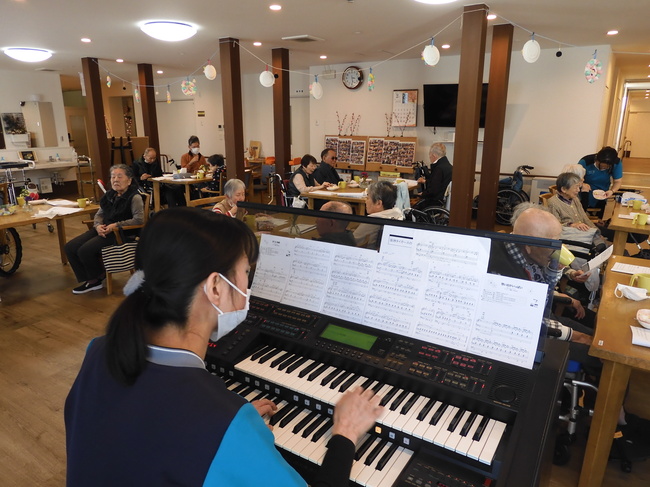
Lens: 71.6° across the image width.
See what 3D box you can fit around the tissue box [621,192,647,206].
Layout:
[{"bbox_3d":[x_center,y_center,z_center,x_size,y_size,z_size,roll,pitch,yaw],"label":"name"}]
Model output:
[{"bbox_3d":[3.415,-0.474,4.960,0.260,0.115,0.130,8,17,30],"label":"tissue box"}]

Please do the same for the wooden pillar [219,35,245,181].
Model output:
[{"bbox_3d":[-1.220,-1.371,6.114,0.172,2.582,0.172,8,17,30],"label":"wooden pillar"}]

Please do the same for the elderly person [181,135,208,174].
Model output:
[{"bbox_3d":[-2.094,-1.107,7.322,0.500,1.253,0.750,-4,16,-14],"label":"elderly person"}]

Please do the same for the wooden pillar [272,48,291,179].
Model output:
[{"bbox_3d":[-0.623,-1.539,6.649,0.170,2.440,0.170,10,18,32],"label":"wooden pillar"}]

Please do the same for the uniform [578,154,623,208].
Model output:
[{"bbox_3d":[2.920,-0.661,4.803,0.450,0.580,0.360,7,17,25],"label":"uniform"}]

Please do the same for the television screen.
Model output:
[{"bbox_3d":[2.112,-2.160,7.101,1.120,0.660,0.070,10,29,32],"label":"television screen"}]

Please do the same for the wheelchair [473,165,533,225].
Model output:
[{"bbox_3d":[2.596,-0.724,6.641,0.980,0.870,0.580,10,18,32],"label":"wheelchair"}]

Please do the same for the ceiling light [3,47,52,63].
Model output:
[{"bbox_3d":[-4.275,-2.713,6.503,0.580,0.140,0.580,10,18,32],"label":"ceiling light"}]

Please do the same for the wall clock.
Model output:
[{"bbox_3d":[0.507,-2.971,8.093,0.390,0.390,0.060,10,18,32],"label":"wall clock"}]

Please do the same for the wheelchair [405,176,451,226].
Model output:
[{"bbox_3d":[1.210,-0.405,5.737,1.000,0.880,0.600,8,17,30],"label":"wheelchair"}]

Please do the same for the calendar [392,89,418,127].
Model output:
[{"bbox_3d":[1.379,-2.303,7.707,0.450,0.605,0.020,10,18,32],"label":"calendar"}]

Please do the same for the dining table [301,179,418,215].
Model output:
[{"bbox_3d":[0.503,-0.359,5.753,0.890,0.700,1.480,10,18,32],"label":"dining table"}]

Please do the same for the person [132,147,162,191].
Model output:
[{"bbox_3d":[-2.575,-0.936,7.035,0.800,1.075,0.520,11,19,35],"label":"person"}]

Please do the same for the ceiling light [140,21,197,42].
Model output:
[{"bbox_3d":[-1.627,-2.209,4.724,0.550,0.130,0.550,0,15,0],"label":"ceiling light"}]

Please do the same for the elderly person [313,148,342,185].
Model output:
[{"bbox_3d":[0.183,-0.851,6.858,0.750,1.190,0.480,8,17,30],"label":"elderly person"}]

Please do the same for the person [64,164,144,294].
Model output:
[{"bbox_3d":[-1.955,-0.133,4.090,0.520,1.150,0.780,10,18,32],"label":"person"}]

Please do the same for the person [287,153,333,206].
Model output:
[{"bbox_3d":[-0.163,-0.688,6.355,0.750,1.130,0.460,8,17,30],"label":"person"}]

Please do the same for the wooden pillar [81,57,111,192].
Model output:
[{"bbox_3d":[-3.748,-1.769,7.494,0.170,2.440,0.170,10,18,32],"label":"wooden pillar"}]

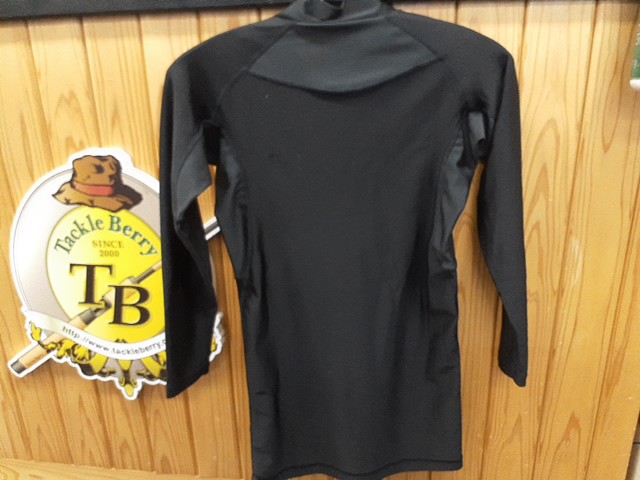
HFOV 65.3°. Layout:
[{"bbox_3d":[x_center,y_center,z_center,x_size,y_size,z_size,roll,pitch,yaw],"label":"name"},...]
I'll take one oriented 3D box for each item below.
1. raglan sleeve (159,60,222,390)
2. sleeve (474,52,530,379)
[{"bbox_3d":[-0.190,-0.003,0.755,0.080,0.515,0.090,6,19,9],"label":"raglan sleeve"},{"bbox_3d":[0.265,-0.018,0.730,0.070,0.495,0.090,-3,17,9],"label":"sleeve"}]

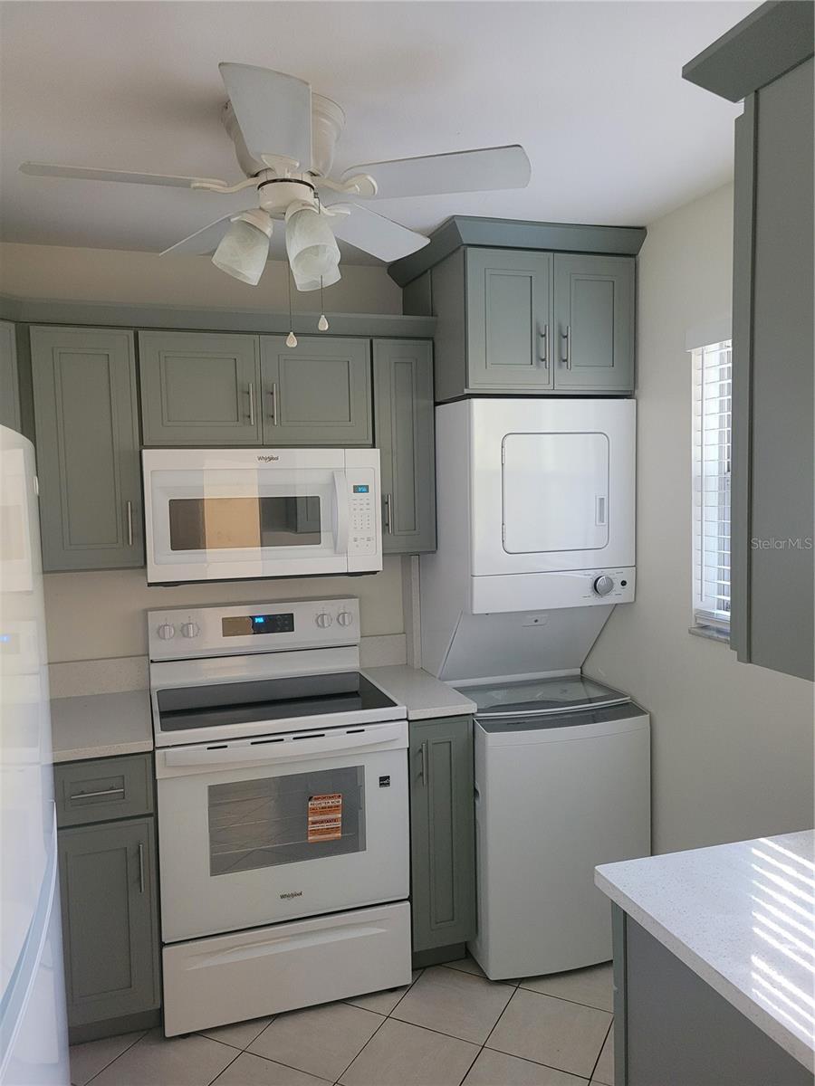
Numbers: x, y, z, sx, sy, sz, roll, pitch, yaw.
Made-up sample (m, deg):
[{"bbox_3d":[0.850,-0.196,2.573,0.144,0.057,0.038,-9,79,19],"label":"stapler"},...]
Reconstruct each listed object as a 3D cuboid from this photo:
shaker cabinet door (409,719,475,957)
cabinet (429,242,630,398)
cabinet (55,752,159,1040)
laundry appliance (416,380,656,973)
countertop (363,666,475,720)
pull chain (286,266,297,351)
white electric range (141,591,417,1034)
[{"bbox_3d":[0.115,0.942,2.667,0.223,0.763,0.022,-3,5,-18],"label":"shaker cabinet door"},{"bbox_3d":[0.426,-0.711,2.772,0.610,0.450,0.315,-3,5,-18],"label":"cabinet"},{"bbox_3d":[-0.968,1.014,2.625,0.302,0.876,0.616,-3,5,-18],"label":"cabinet"},{"bbox_3d":[0.436,0.458,2.930,0.606,1.880,0.675,-3,5,-18],"label":"laundry appliance"},{"bbox_3d":[0.017,0.517,2.899,0.227,0.030,0.636,-3,5,-18],"label":"countertop"},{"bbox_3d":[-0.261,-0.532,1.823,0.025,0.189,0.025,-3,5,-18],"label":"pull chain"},{"bbox_3d":[-0.447,0.835,2.745,0.757,1.192,0.675,-3,5,-18],"label":"white electric range"}]

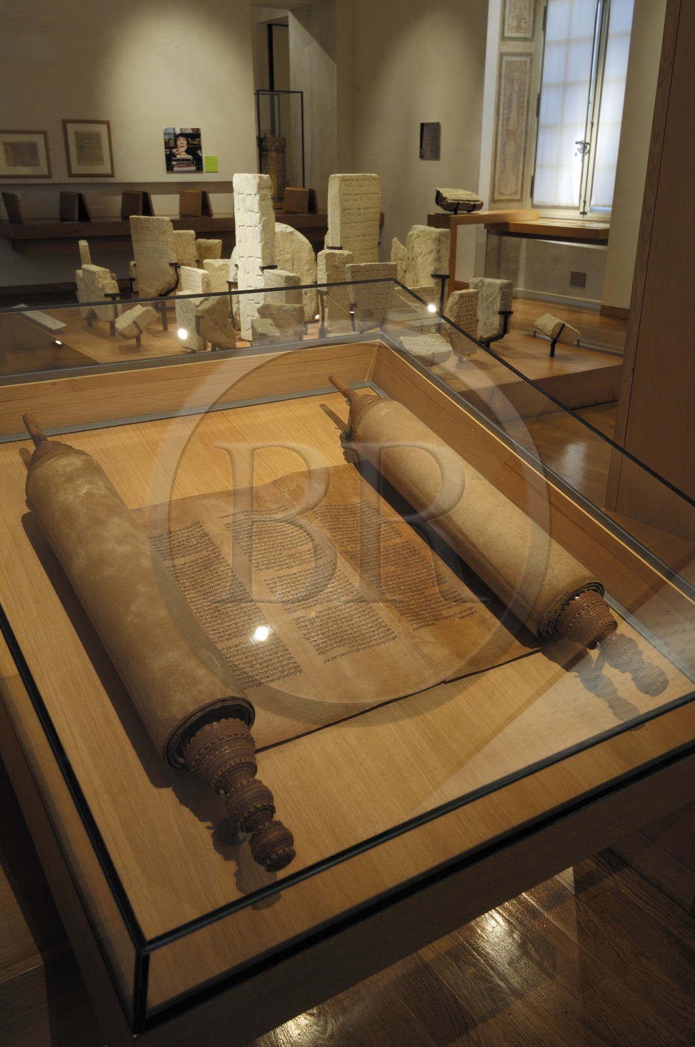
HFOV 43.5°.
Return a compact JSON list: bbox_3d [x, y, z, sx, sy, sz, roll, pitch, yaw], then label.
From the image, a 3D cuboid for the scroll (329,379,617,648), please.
[{"bbox_3d":[0.186,-0.030,1.428,0.119,0.119,0.873,-13,43,-30],"label":"scroll"}]

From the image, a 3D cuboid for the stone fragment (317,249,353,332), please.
[{"bbox_3d":[-0.094,-1.816,6.780,0.255,0.580,0.140,-13,26,-29],"label":"stone fragment"}]

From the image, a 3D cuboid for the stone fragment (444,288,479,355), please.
[{"bbox_3d":[0.747,-1.343,5.869,0.215,0.425,0.125,-13,26,-29],"label":"stone fragment"}]

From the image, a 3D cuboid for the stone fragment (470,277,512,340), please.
[{"bbox_3d":[1.014,-1.518,6.191,0.125,0.405,0.320,-13,26,-29],"label":"stone fragment"}]

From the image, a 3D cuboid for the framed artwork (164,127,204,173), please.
[{"bbox_3d":[-2.153,-4.912,11.505,0.516,0.544,0.025,-13,26,-29],"label":"framed artwork"}]

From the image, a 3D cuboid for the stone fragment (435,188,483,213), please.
[{"bbox_3d":[1.176,-3.444,9.286,0.470,0.250,0.230,-13,26,-29],"label":"stone fragment"}]

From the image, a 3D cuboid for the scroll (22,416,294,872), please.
[{"bbox_3d":[-0.296,0.082,1.158,0.118,0.118,0.897,-14,43,-31],"label":"scroll"}]

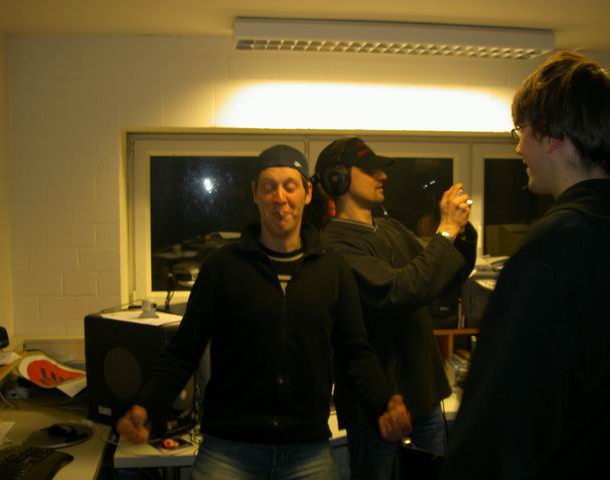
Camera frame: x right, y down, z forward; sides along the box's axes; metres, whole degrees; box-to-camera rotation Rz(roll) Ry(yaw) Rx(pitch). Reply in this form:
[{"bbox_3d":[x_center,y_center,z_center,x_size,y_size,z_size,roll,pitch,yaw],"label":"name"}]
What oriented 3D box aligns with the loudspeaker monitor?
[{"bbox_3d":[-0.652,0.524,2.909,0.411,0.425,0.225,2,4,32],"label":"loudspeaker monitor"}]

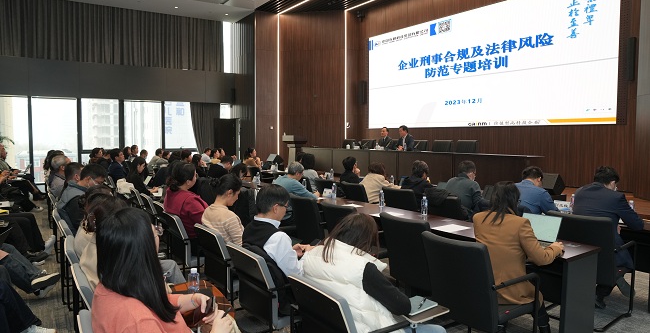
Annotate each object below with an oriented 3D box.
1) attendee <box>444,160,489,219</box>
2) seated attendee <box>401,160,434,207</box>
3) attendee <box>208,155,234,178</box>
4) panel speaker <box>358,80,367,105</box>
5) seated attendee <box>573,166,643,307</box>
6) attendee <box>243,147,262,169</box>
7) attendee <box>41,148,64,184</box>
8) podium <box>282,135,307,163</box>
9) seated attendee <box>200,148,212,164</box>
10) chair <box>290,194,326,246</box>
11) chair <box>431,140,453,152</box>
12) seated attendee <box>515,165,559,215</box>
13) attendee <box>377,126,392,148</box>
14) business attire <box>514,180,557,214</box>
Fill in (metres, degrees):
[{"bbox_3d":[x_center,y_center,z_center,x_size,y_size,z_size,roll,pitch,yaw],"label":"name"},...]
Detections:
[{"bbox_3d":[1.997,0.577,5.905,0.800,1.310,0.560,-3,5,-35],"label":"attendee"},{"bbox_3d":[1.315,0.555,6.205,0.820,1.270,0.540,-4,6,-42],"label":"seated attendee"},{"bbox_3d":[-1.670,0.437,7.497,0.800,1.260,0.520,-2,5,-34],"label":"attendee"},{"bbox_3d":[1.360,-2.638,15.590,0.220,0.860,0.200,-2,5,-34],"label":"panel speaker"},{"bbox_3d":[2.776,0.676,4.275,0.900,1.320,0.560,-3,5,-38],"label":"seated attendee"},{"bbox_3d":[-1.732,0.253,10.678,0.740,1.370,0.520,-2,4,-26],"label":"attendee"},{"bbox_3d":[-5.745,0.336,9.200,0.800,1.290,0.520,-3,5,-35],"label":"attendee"},{"bbox_3d":[-0.980,-0.458,13.851,0.460,1.120,0.720,-2,5,-34],"label":"podium"},{"bbox_3d":[-3.042,0.128,11.749,0.750,1.250,0.500,-2,5,-34],"label":"seated attendee"},{"bbox_3d":[-0.008,0.796,4.900,0.630,0.945,0.580,-2,5,-34],"label":"chair"},{"bbox_3d":[2.651,-0.121,10.482,0.620,1.000,0.580,-3,5,-34],"label":"chair"},{"bbox_3d":[2.306,0.644,4.971,0.850,1.280,0.540,-3,5,-38],"label":"seated attendee"},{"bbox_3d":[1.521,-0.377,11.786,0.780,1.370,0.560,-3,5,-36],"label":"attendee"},{"bbox_3d":[2.242,0.487,4.889,0.450,0.660,0.540,-3,5,-35],"label":"business attire"}]

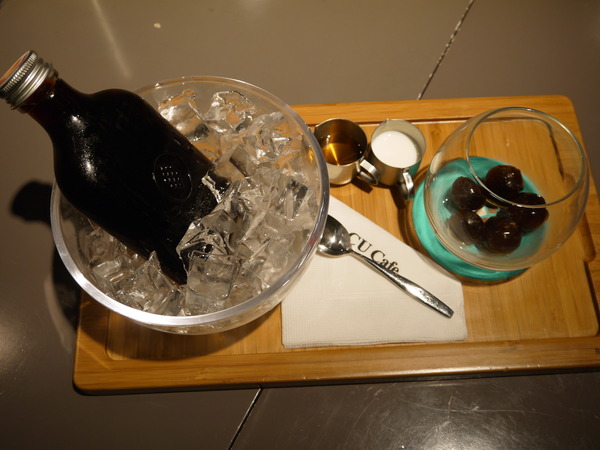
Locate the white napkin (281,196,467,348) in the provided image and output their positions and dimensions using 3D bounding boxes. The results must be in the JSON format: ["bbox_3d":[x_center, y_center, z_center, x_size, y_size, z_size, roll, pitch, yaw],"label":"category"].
[{"bbox_3d":[0.050,0.023,0.477,0.128,0.003,0.128,-2,66,-2],"label":"white napkin"}]

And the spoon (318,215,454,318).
[{"bbox_3d":[0.056,0.029,0.466,0.124,0.017,0.029,32,69,12],"label":"spoon"}]

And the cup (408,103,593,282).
[{"bbox_3d":[0.138,-0.022,0.449,0.105,0.094,0.105,1,66,-1],"label":"cup"}]

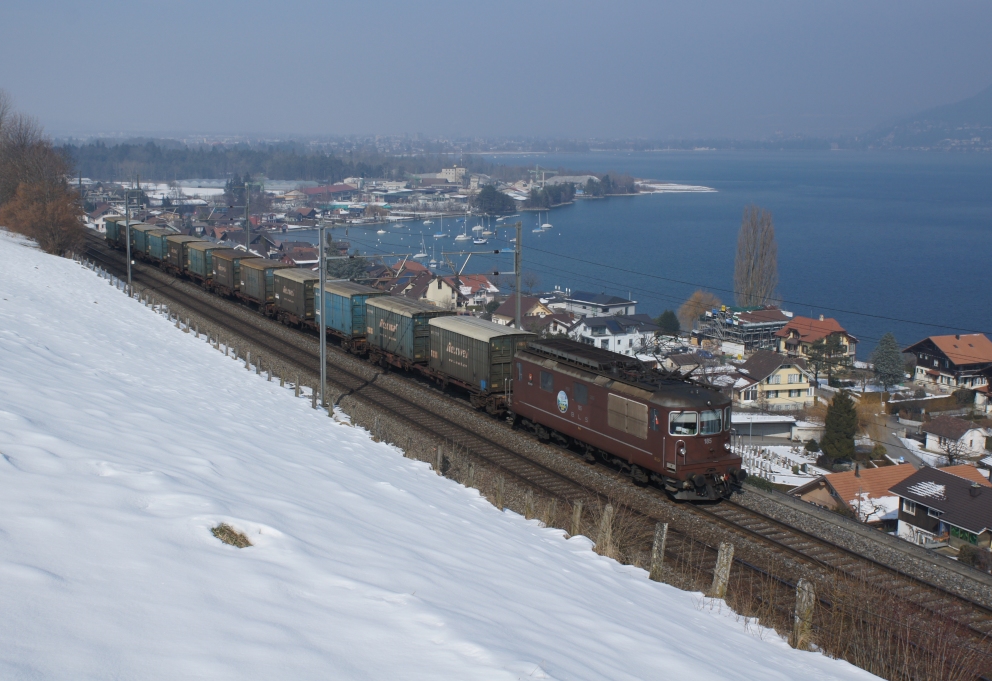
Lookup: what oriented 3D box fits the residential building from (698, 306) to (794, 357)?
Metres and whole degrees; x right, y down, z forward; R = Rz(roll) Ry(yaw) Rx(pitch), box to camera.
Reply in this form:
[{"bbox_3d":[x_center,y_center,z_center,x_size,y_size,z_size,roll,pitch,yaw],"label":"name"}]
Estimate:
[{"bbox_3d":[59.538,-2.890,286.000,14.500,9.800,16.000,-5,11,-28],"label":"residential building"}]

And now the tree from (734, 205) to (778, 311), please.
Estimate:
[{"bbox_3d":[65.000,-16.512,299.000,11.000,34.300,10.000,2,10,12],"label":"tree"}]

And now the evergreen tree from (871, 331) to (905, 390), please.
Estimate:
[{"bbox_3d":[75.434,3.996,230.000,6.400,11.000,6.400,3,10,18],"label":"evergreen tree"}]

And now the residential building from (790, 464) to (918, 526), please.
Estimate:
[{"bbox_3d":[38.953,16.696,125.500,12.000,6.600,11.500,-4,11,-25],"label":"residential building"}]

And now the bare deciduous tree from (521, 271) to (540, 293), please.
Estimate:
[{"bbox_3d":[11.301,-19.123,391.000,6.500,8.000,6.500,0,10,0],"label":"bare deciduous tree"}]

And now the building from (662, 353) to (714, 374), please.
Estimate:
[{"bbox_3d":[39.384,4.657,245.500,7.800,3.700,6.500,-5,11,-27],"label":"building"}]

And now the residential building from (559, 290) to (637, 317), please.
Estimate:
[{"bbox_3d":[28.400,-9.632,334.000,17.000,8.000,11.500,-7,12,-37],"label":"residential building"}]

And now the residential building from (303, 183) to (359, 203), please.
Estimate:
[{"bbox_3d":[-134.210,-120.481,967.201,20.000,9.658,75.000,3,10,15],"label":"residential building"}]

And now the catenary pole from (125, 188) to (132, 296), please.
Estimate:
[{"bbox_3d":[-33.705,-8.969,109.687,0.320,9.653,0.320,-5,11,-27],"label":"catenary pole"}]

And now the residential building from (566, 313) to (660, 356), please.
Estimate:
[{"bbox_3d":[27.135,-1.240,268.961,18.500,8.428,10.700,-4,11,-24],"label":"residential building"}]

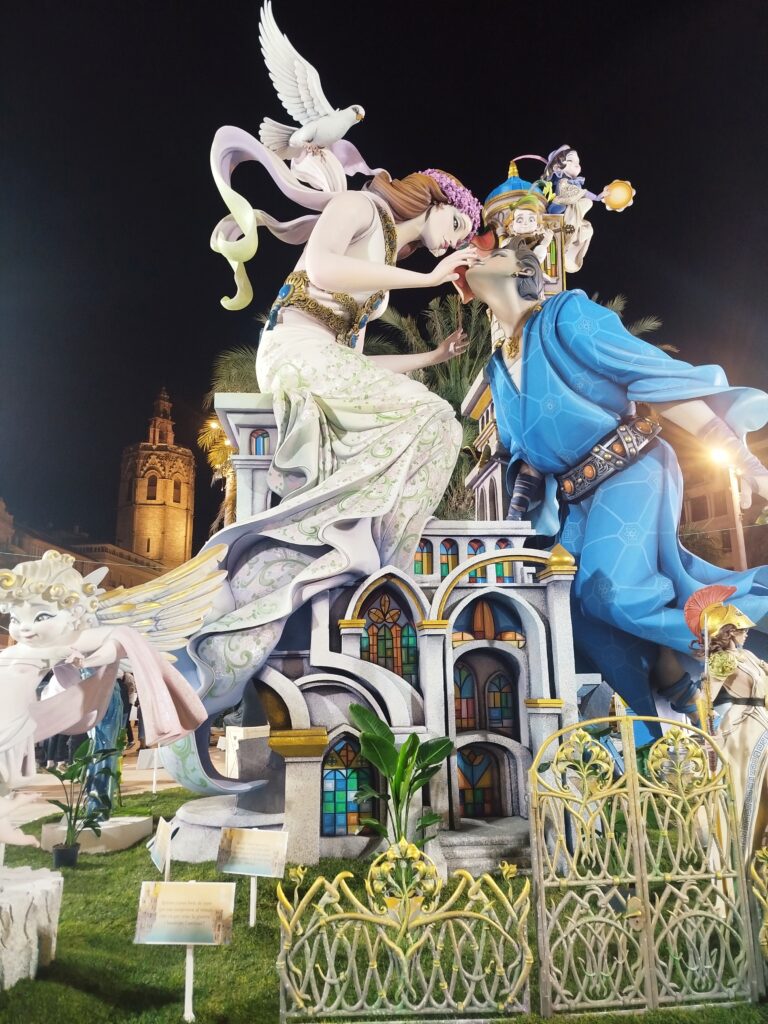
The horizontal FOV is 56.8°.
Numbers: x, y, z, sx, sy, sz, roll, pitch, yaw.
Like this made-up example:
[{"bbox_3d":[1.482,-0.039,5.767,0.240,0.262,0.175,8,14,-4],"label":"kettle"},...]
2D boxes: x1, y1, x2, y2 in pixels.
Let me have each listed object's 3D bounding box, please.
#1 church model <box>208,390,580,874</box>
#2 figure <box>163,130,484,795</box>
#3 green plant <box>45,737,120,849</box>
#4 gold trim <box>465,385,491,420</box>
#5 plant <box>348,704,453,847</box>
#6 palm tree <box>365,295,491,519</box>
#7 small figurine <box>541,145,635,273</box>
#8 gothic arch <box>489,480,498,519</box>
[{"bbox_3d":[0.063,0.846,6.578,3.400,4.050,2.400,0,-13,-4],"label":"church model"},{"bbox_3d":[-0.370,-0.639,6.562,2.700,5.900,1.800,-4,-13,15],"label":"figure"},{"bbox_3d":[-2.347,2.247,5.596,0.550,0.850,0.500,-1,-13,0],"label":"green plant"},{"bbox_3d":[1.091,-1.299,8.248,0.120,0.240,1.000,1,-13,-9],"label":"gold trim"},{"bbox_3d":[0.126,1.731,4.362,0.620,1.020,0.550,-1,-13,0],"label":"plant"},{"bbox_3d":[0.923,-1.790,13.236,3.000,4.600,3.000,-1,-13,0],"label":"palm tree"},{"bbox_3d":[2.445,-3.721,8.647,1.100,1.450,0.650,-4,-13,15],"label":"small figurine"},{"bbox_3d":[1.129,-0.078,7.402,0.100,0.520,0.340,1,-13,-9],"label":"gothic arch"}]

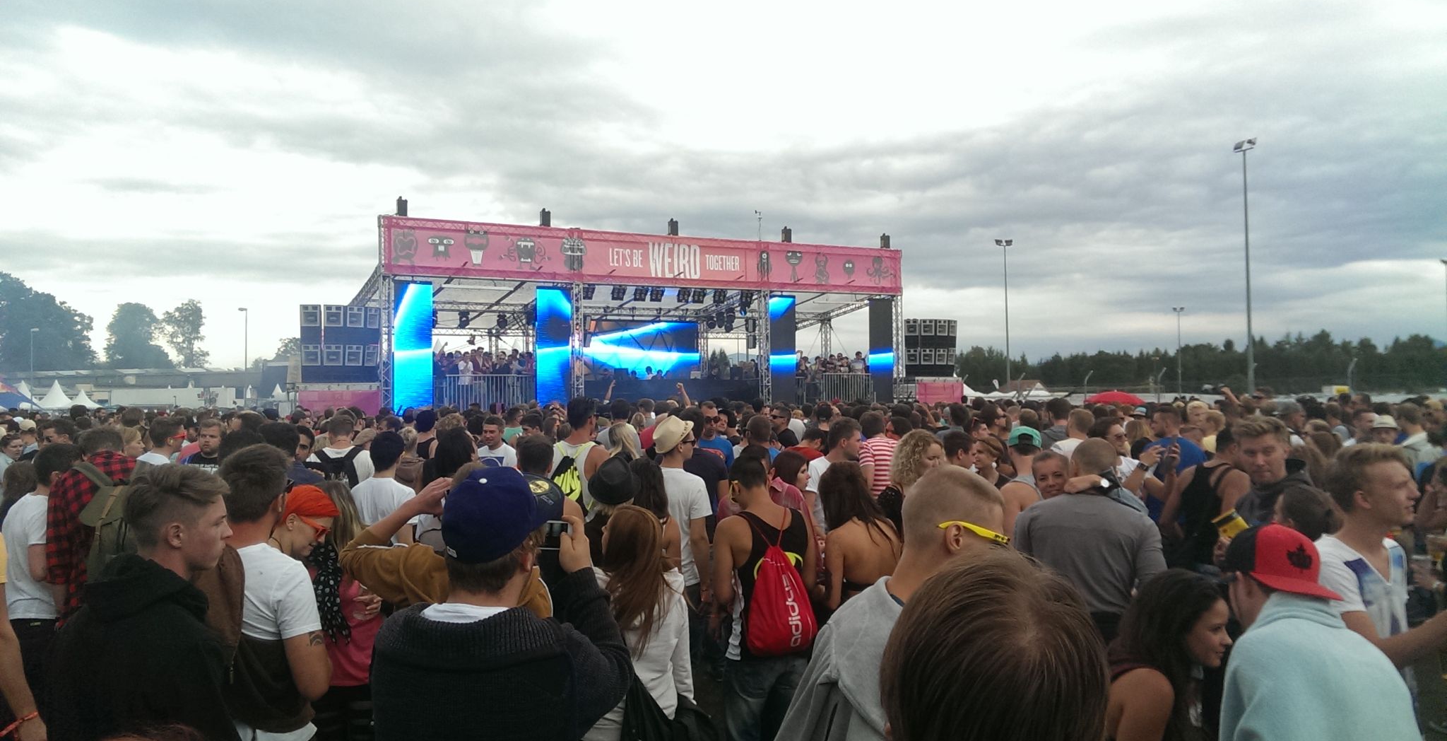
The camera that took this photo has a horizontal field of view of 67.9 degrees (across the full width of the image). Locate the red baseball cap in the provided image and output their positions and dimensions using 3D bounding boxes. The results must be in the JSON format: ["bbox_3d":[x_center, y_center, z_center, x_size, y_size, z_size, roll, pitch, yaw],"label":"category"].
[{"bbox_3d":[1.238,0.428,2.371,0.175,0.145,0.265,0,18,-25],"label":"red baseball cap"}]

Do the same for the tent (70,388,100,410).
[{"bbox_3d":[-70.297,4.095,117.942,4.400,4.102,4.400,0,-2,-30],"label":"tent"}]

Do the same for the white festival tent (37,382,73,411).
[{"bbox_3d":[-71.284,3.609,114.930,4.500,4.926,4.500,0,-2,-30],"label":"white festival tent"}]

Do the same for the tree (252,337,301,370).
[{"bbox_3d":[-61.334,1.142,149.835,9.000,11.583,9.000,-1,-2,0],"label":"tree"}]

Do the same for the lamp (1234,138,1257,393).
[{"bbox_3d":[25.900,-4.219,52.994,1.300,14.530,0.700,-1,-2,-6],"label":"lamp"}]

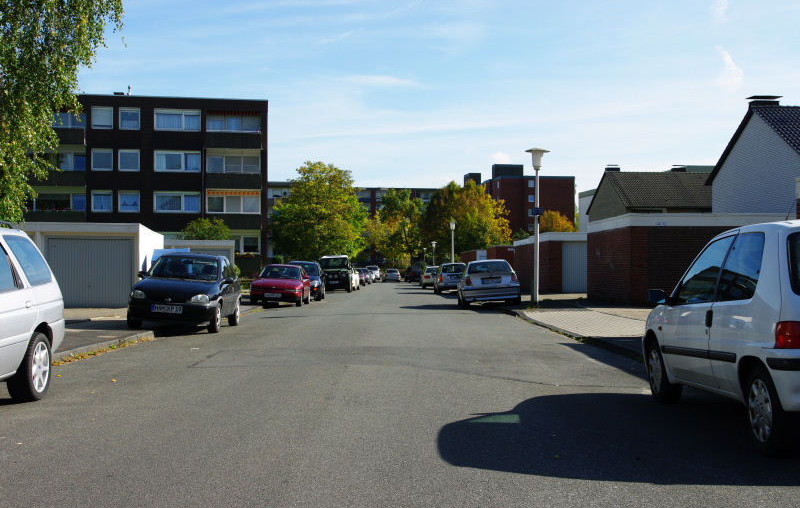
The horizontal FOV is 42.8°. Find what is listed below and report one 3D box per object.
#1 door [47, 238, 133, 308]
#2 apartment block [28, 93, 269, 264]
[{"bbox_3d":[-8.820,0.540,29.000,2.370,2.000,0.100,0,-1,-11],"label":"door"},{"bbox_3d":[-18.400,-4.150,73.400,17.000,12.600,11.000,0,-1,-11],"label":"apartment block"}]

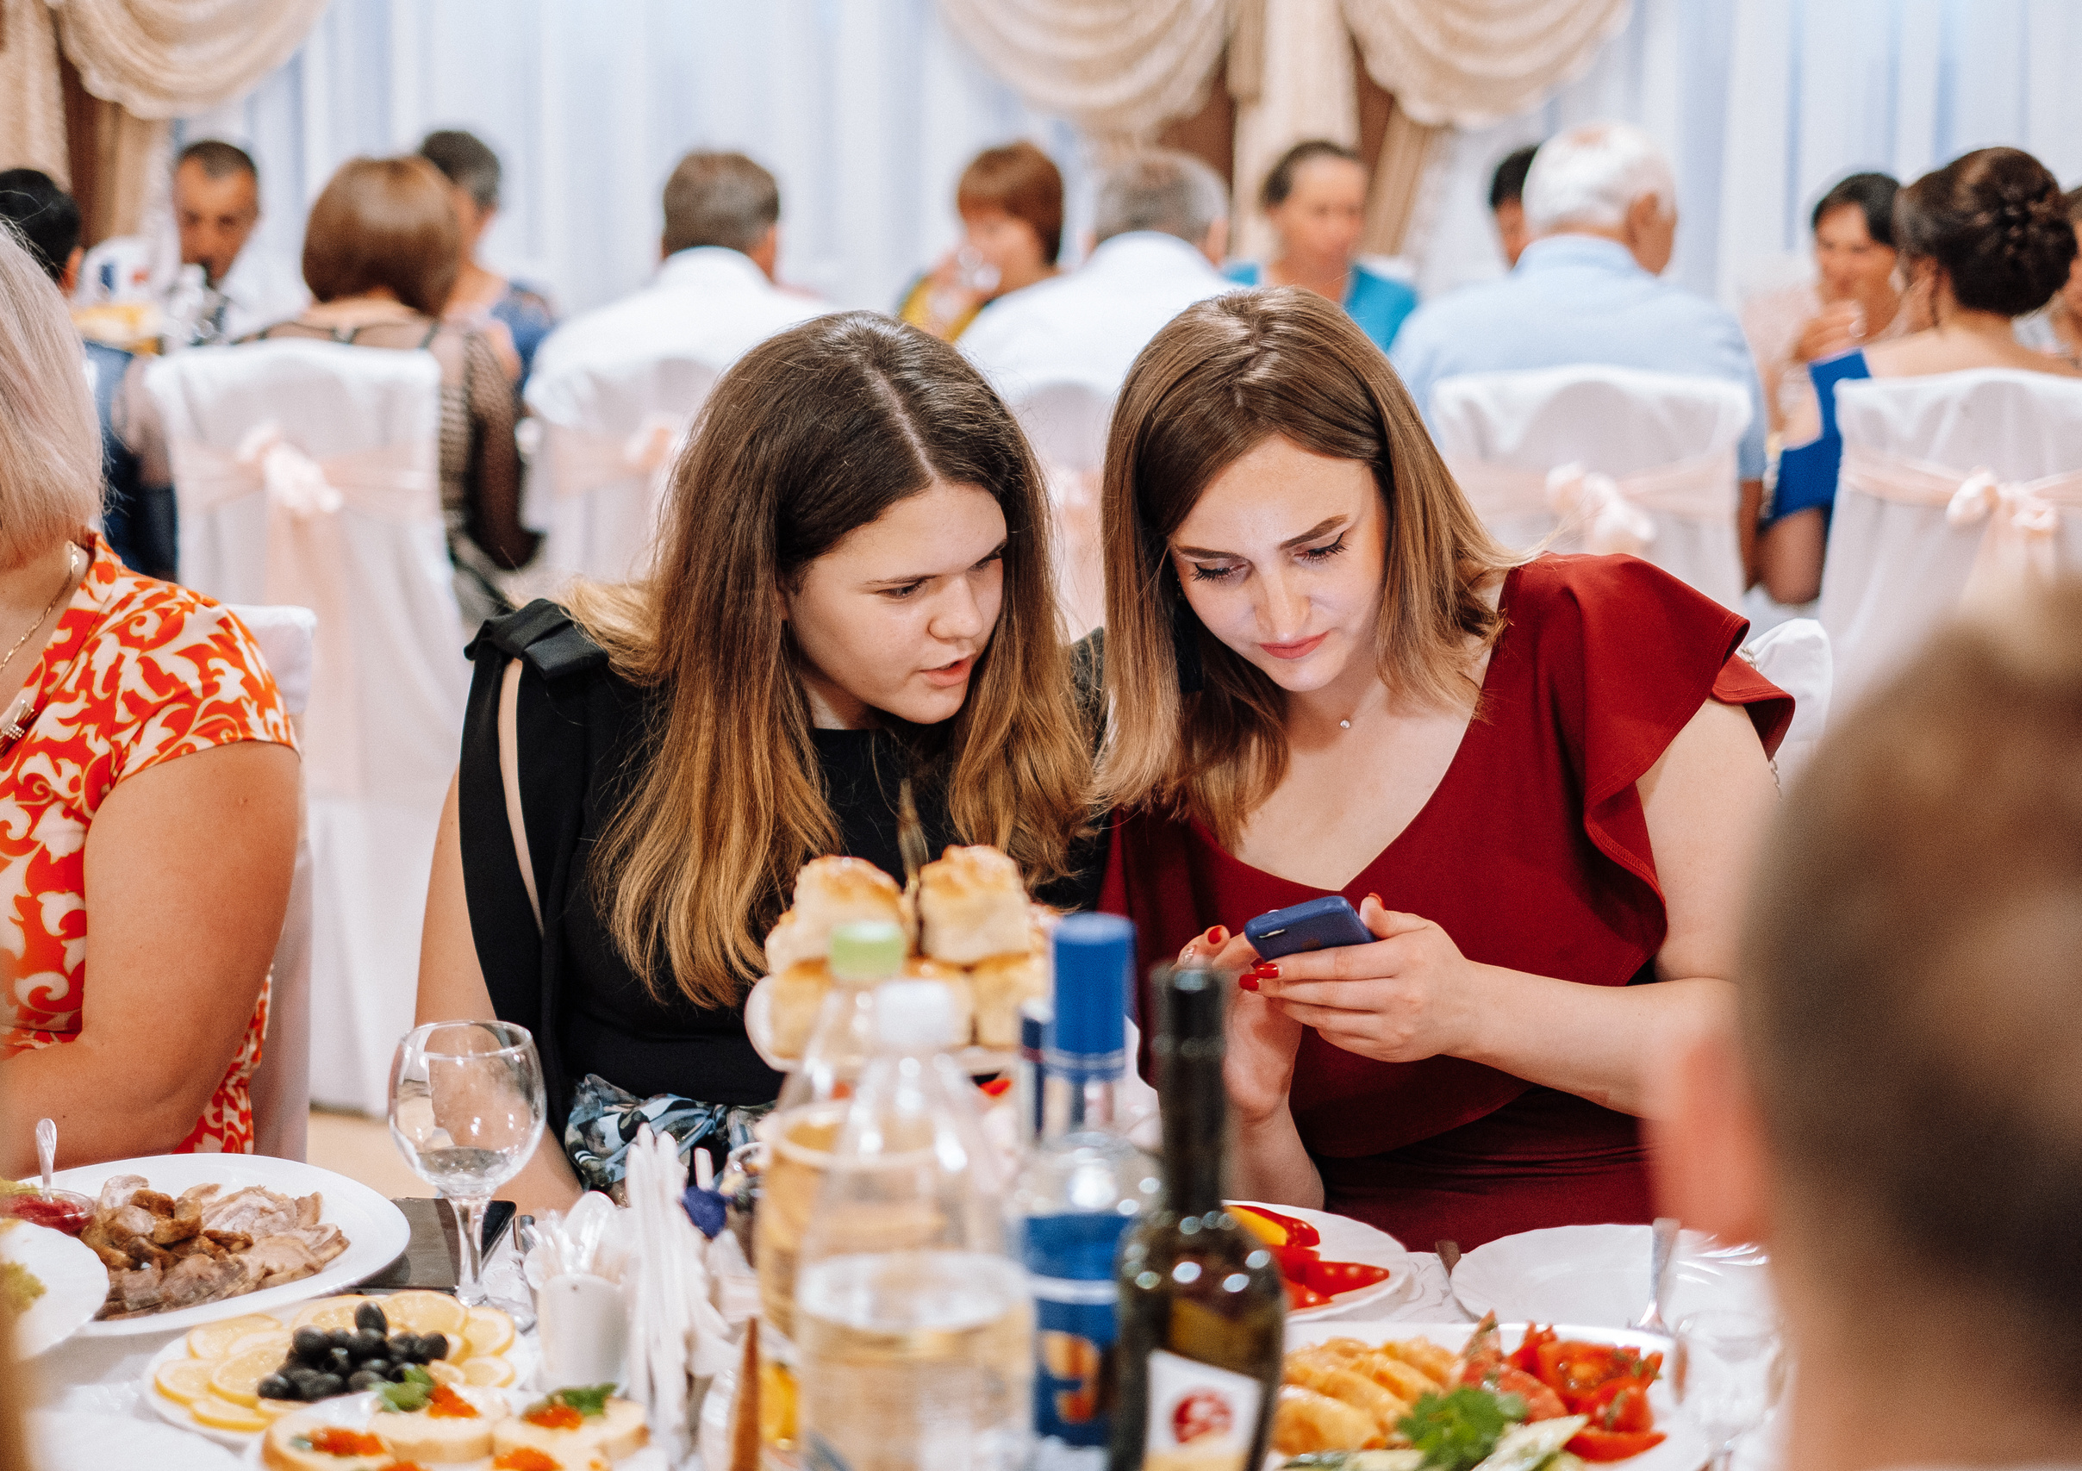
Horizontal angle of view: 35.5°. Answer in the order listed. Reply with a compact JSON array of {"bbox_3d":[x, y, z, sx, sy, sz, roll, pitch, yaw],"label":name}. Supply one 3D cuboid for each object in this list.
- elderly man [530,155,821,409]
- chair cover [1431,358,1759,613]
[{"bbox_3d":[-0.460,-0.166,4.583,0.520,1.310,0.750,2,12,8],"label":"elderly man"},{"bbox_3d":[0.715,0.028,4.317,0.440,1.040,0.500,2,12,8],"label":"chair cover"}]

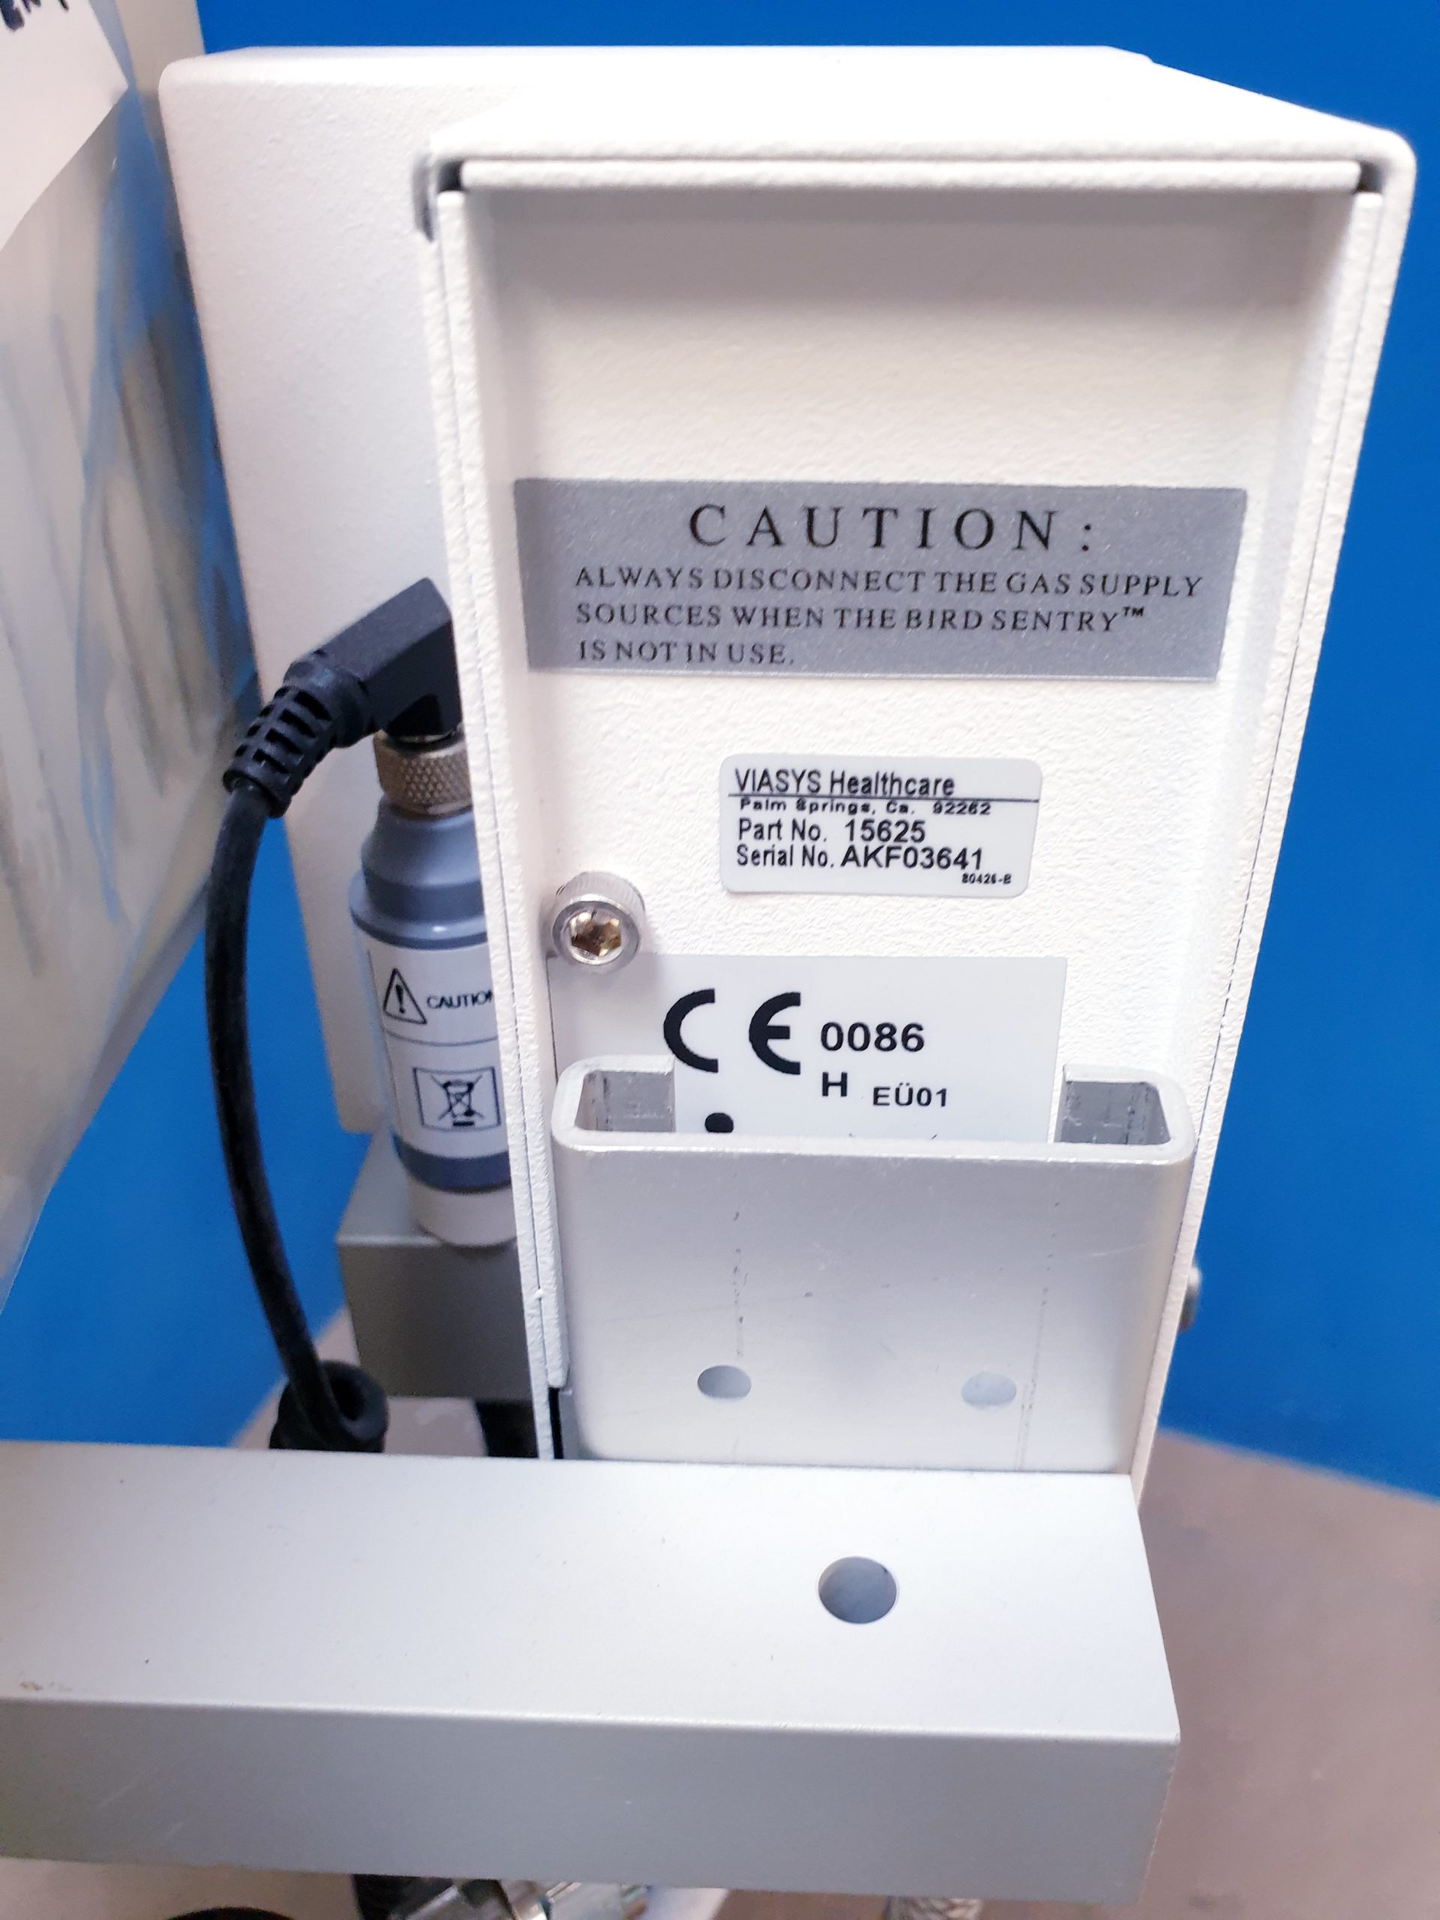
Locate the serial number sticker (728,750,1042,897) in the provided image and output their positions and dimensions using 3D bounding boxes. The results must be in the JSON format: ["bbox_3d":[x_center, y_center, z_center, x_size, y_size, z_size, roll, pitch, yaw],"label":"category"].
[{"bbox_3d":[0.016,-0.013,0.147,0.032,0.015,0.001,1,30,3],"label":"serial number sticker"}]

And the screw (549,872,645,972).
[{"bbox_3d":[-0.013,-0.004,0.150,0.009,0.009,0.005,1,30,3],"label":"screw"}]

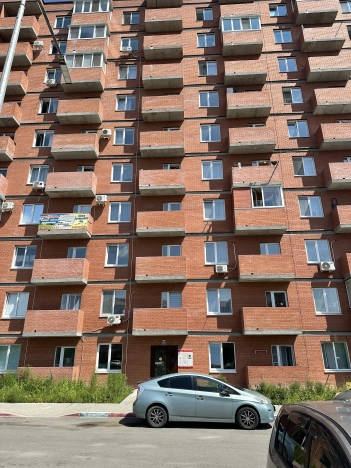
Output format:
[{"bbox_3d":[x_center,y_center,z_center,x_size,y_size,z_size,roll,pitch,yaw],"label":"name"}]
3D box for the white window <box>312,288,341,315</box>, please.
[{"bbox_3d":[8.477,3.791,18.236,1.376,1.429,0.150,-1,-20,3],"label":"white window"}]

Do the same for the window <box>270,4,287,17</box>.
[{"bbox_3d":[8.148,-17.585,25.638,1.299,1.319,0.160,-1,-20,3],"label":"window"}]

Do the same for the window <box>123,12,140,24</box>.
[{"bbox_3d":[-3.666,-18.029,27.201,1.384,1.413,0.150,-1,-20,3],"label":"window"}]

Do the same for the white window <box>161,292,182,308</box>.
[{"bbox_3d":[-0.186,3.971,18.146,1.173,1.385,0.160,-1,-20,3],"label":"white window"}]

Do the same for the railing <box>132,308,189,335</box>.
[{"bbox_3d":[-0.765,4.728,17.373,2.811,1.302,0.888,-1,-20,3],"label":"railing"}]

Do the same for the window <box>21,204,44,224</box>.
[{"bbox_3d":[-9.358,-1.290,21.109,1.376,1.429,0.150,-1,-20,3],"label":"window"}]

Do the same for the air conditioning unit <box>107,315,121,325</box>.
[{"bbox_3d":[-3.441,4.856,18.344,0.730,0.510,0.270,-1,-20,3],"label":"air conditioning unit"}]

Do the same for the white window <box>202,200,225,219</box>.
[{"bbox_3d":[2.469,-1.552,20.548,1.376,1.429,0.150,-1,-20,3],"label":"white window"}]

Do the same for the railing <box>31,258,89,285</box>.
[{"bbox_3d":[-6.793,2.257,19.185,2.997,1.372,0.816,-1,-20,3],"label":"railing"}]

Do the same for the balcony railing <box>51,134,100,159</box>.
[{"bbox_3d":[-6.595,-5.821,21.613,2.924,1.302,0.888,-1,-20,3],"label":"balcony railing"}]

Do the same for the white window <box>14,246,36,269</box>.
[{"bbox_3d":[-9.381,1.467,20.322,1.375,1.413,0.150,-1,-20,3],"label":"white window"}]

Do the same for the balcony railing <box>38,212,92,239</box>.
[{"bbox_3d":[-6.932,-0.489,20.453,3.019,1.332,0.947,-1,-20,3],"label":"balcony railing"}]

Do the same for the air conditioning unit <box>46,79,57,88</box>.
[{"bbox_3d":[-9.402,-11.421,24.712,0.780,0.550,0.300,-1,-20,3],"label":"air conditioning unit"}]

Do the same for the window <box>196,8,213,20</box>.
[{"bbox_3d":[2.467,-18.164,26.901,1.373,1.413,0.150,-1,-20,3],"label":"window"}]

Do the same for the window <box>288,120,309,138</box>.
[{"bbox_3d":[8.556,-7.276,22.576,1.443,1.468,0.118,-1,-20,3],"label":"window"}]

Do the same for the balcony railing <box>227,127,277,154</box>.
[{"bbox_3d":[5.130,-6.279,21.900,2.950,1.381,0.947,-1,-20,3],"label":"balcony railing"}]

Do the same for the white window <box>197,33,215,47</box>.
[{"bbox_3d":[2.413,-15.254,25.614,1.390,1.453,0.140,-1,-20,3],"label":"white window"}]

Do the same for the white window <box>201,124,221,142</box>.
[{"bbox_3d":[2.487,-7.140,22.877,1.443,1.468,0.118,-1,-20,3],"label":"white window"}]

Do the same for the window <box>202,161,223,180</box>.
[{"bbox_3d":[2.494,-4.252,21.679,1.367,1.424,0.150,-1,-20,3],"label":"window"}]

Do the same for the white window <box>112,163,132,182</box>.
[{"bbox_3d":[-3.603,-4.156,21.850,1.376,1.429,0.150,-1,-20,3],"label":"white window"}]

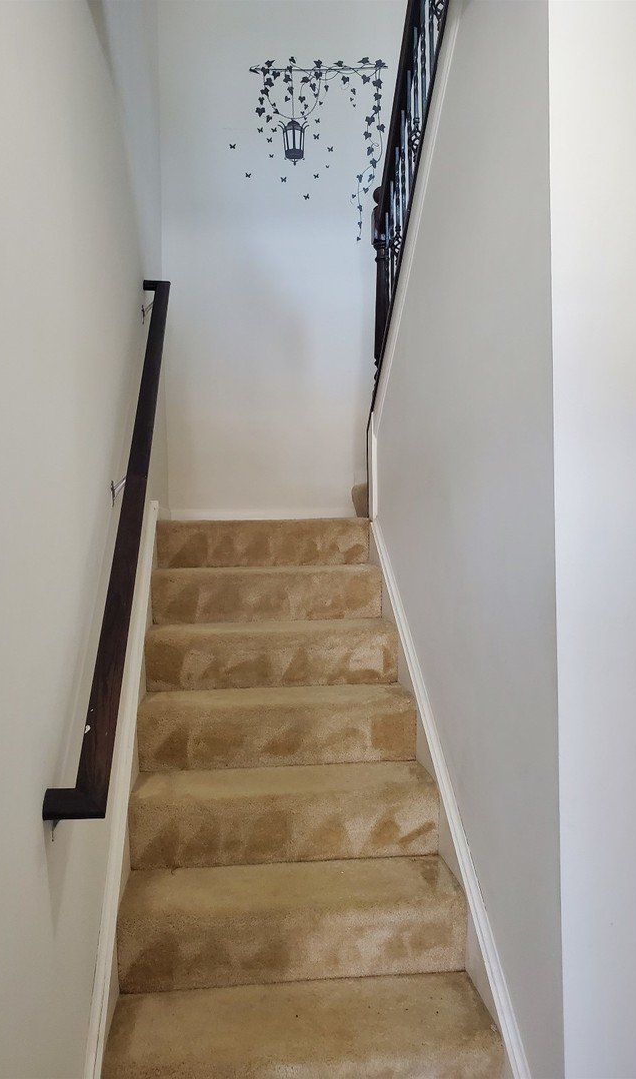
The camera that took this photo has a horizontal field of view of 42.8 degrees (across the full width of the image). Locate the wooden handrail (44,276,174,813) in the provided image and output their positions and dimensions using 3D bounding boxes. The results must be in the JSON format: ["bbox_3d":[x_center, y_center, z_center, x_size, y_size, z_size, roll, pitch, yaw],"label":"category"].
[{"bbox_3d":[-0.492,-0.262,2.159,0.093,0.040,2.293,-1,38,-6],"label":"wooden handrail"}]

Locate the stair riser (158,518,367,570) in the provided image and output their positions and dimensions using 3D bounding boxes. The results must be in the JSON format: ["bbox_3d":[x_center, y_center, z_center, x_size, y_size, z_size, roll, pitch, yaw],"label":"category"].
[{"bbox_3d":[-0.211,0.010,3.216,0.840,0.193,0.035,-1,0,-5],"label":"stair riser"}]

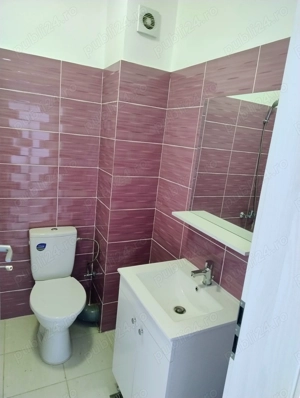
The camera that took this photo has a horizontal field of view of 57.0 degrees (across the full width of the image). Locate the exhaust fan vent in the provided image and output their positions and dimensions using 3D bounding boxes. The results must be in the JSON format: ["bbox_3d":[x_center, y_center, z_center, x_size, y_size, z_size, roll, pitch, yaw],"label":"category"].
[{"bbox_3d":[-0.011,-1.137,1.785,0.145,0.150,0.026,-1,14,-27],"label":"exhaust fan vent"}]

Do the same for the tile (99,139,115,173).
[{"bbox_3d":[-0.329,-0.323,2.060,0.010,0.250,0.383,-1,15,-28],"label":"tile"}]

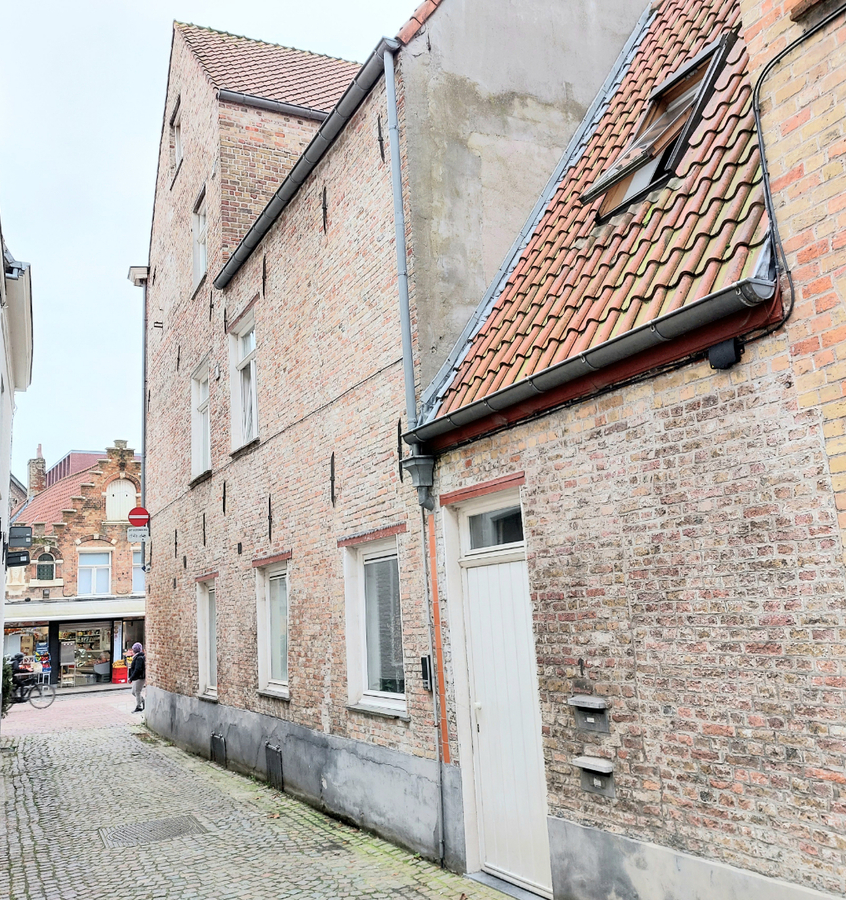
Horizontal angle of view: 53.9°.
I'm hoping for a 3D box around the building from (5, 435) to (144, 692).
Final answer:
[{"bbox_3d":[-13.343,4.546,32.626,6.210,8.683,7.000,3,-12,-29],"label":"building"}]

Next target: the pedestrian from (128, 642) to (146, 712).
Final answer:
[{"bbox_3d":[-6.860,5.438,19.968,0.550,1.590,0.500,3,-12,-29],"label":"pedestrian"}]

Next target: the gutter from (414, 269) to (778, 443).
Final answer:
[{"bbox_3d":[0.711,-0.377,5.118,0.185,0.105,3.319,3,-12,-29],"label":"gutter"}]

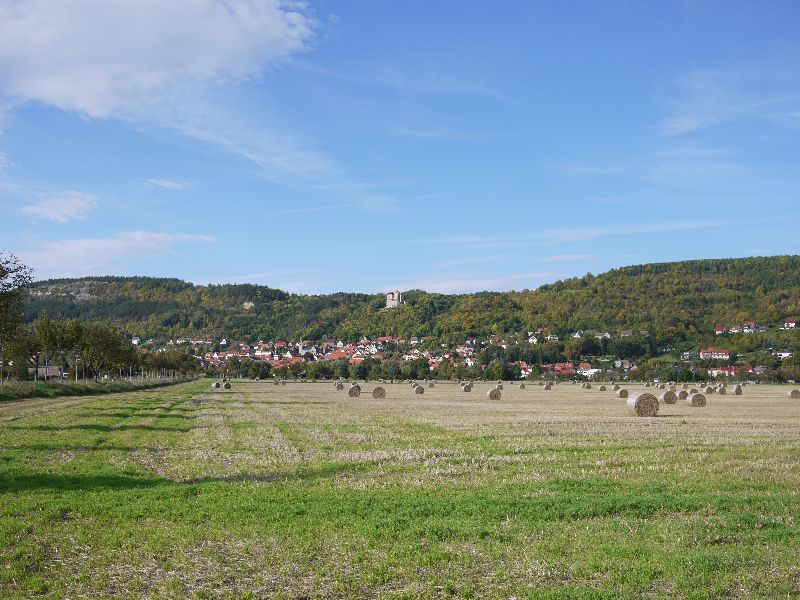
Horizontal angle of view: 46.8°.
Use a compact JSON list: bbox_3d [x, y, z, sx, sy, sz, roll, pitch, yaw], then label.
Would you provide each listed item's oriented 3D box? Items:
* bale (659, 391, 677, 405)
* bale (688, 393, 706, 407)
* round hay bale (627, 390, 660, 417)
[{"bbox_3d":[26.942,9.807,92.690,1.330,1.300,1.220,1,-5,-4],"label":"bale"},{"bbox_3d":[28.705,9.731,89.329,1.330,1.300,1.220,1,-5,-4],"label":"bale"},{"bbox_3d":[13.320,5.725,50.624,1.330,1.300,1.220,1,-5,-5],"label":"round hay bale"}]

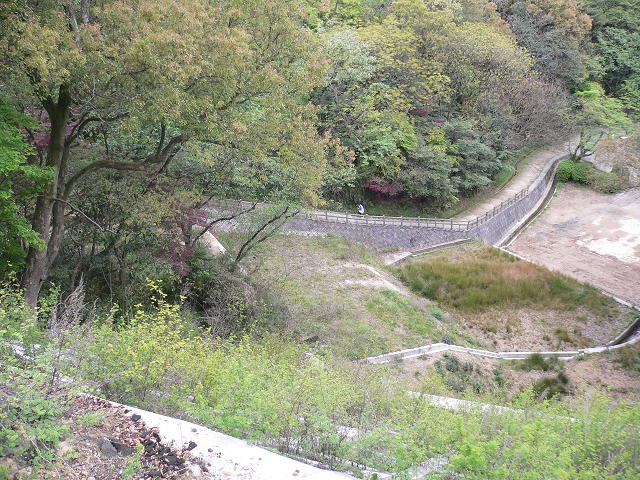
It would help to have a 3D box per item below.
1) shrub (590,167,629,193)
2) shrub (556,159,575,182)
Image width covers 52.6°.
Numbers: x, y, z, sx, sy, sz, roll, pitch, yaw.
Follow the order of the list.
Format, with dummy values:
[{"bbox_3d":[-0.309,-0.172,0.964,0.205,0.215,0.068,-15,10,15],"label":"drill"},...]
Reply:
[{"bbox_3d":[32.032,-6.639,71.600,4.100,2.400,3.200,4,17,12],"label":"shrub"},{"bbox_3d":[29.213,-8.270,77.000,2.100,2.500,2.100,3,17,10],"label":"shrub"}]

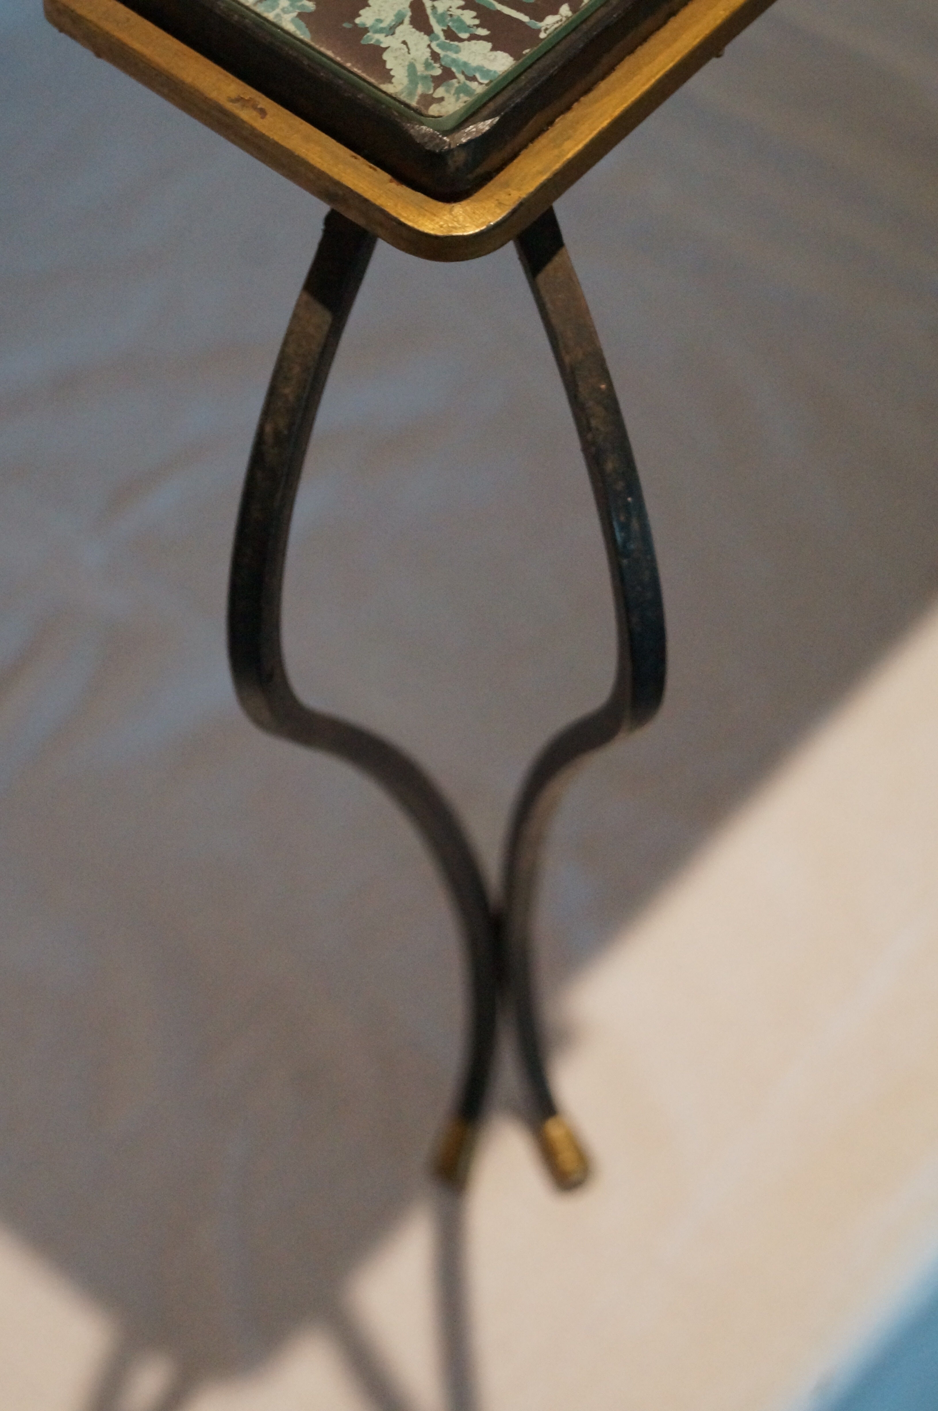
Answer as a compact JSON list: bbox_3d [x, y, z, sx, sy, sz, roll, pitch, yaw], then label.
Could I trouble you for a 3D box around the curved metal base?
[{"bbox_3d":[-0.001,0.031,0.749,0.083,0.430,0.085,-5,57,0],"label":"curved metal base"}]

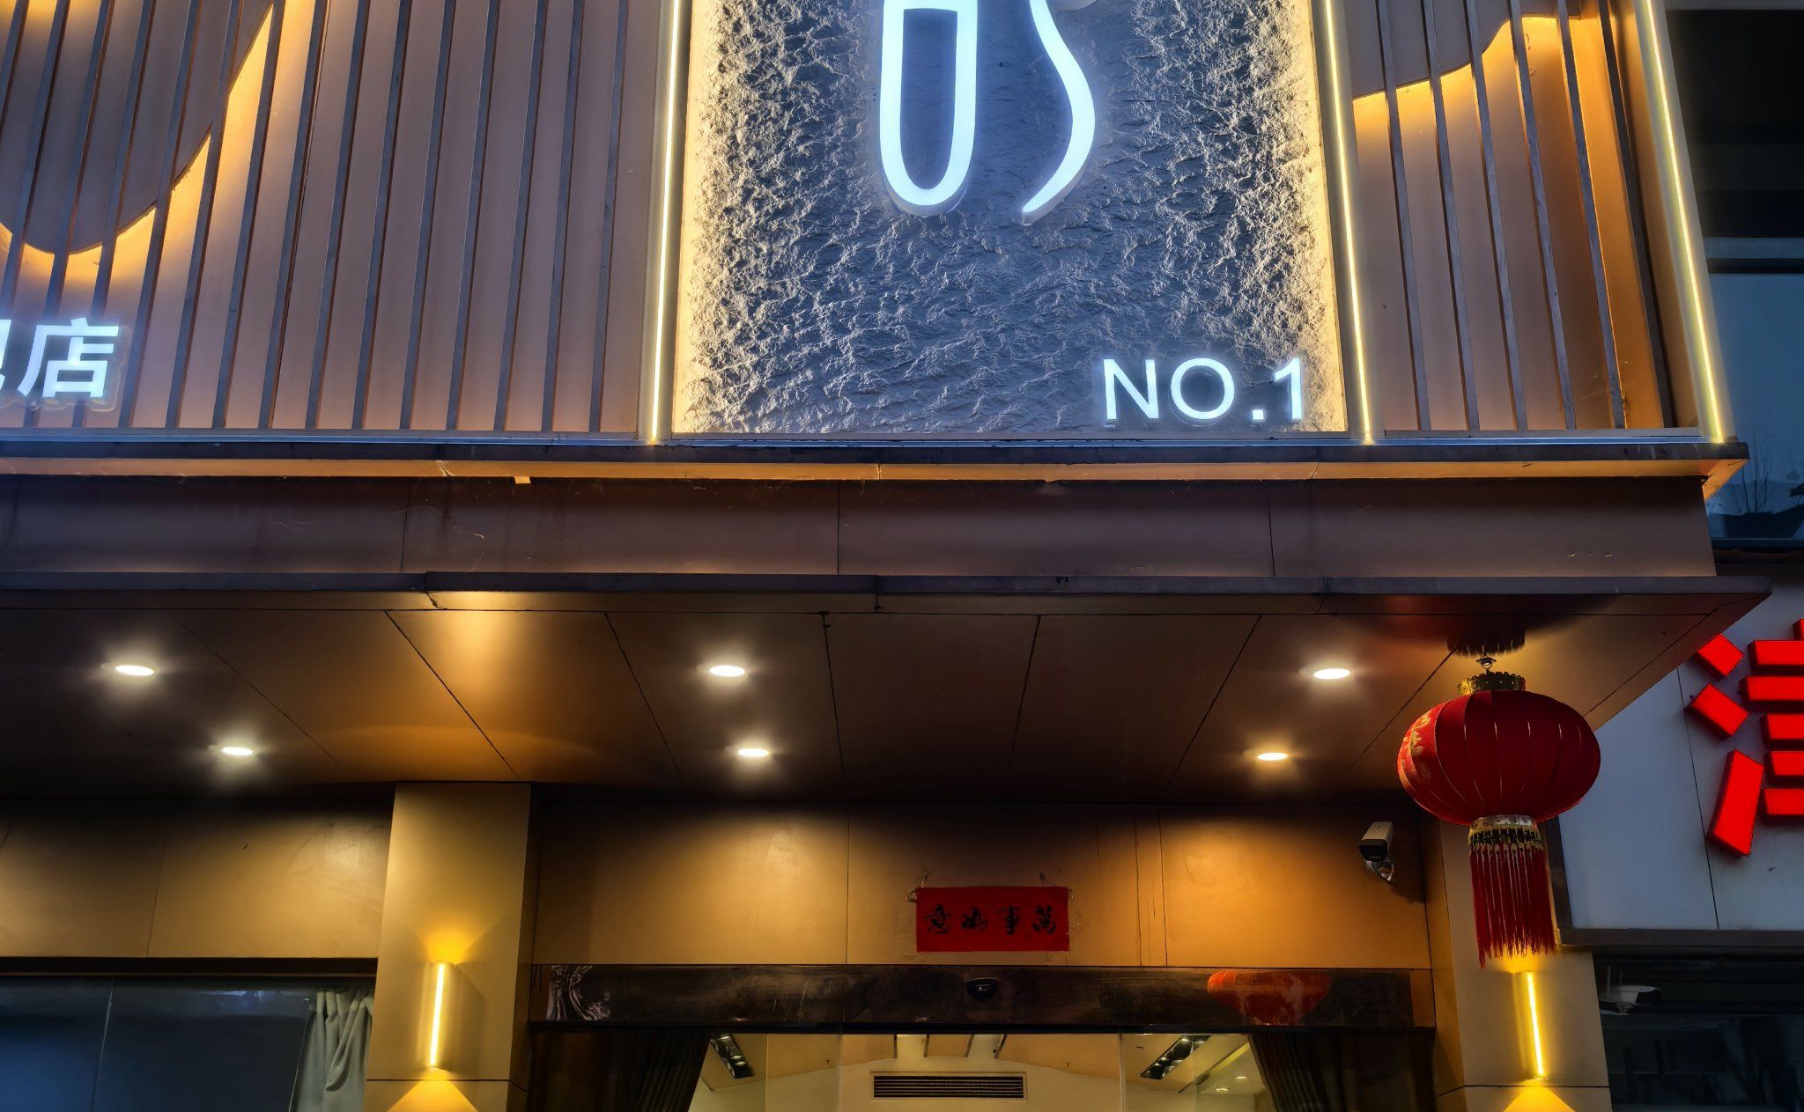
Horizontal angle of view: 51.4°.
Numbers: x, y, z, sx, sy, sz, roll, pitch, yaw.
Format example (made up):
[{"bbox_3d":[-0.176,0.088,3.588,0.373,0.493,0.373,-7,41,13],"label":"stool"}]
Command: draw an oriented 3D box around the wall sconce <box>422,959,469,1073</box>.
[{"bbox_3d":[-1.682,1.667,6.807,0.110,0.390,0.085,0,-20,0],"label":"wall sconce"}]

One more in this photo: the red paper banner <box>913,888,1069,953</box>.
[{"bbox_3d":[0.351,1.403,7.221,0.579,0.242,0.010,0,-20,0],"label":"red paper banner"}]

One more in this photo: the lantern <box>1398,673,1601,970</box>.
[{"bbox_3d":[1.758,0.776,5.468,0.598,0.844,0.598,0,-20,0],"label":"lantern"}]

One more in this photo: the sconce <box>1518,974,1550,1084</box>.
[{"bbox_3d":[2.285,1.696,6.790,0.110,0.382,0.085,0,-20,0],"label":"sconce"}]

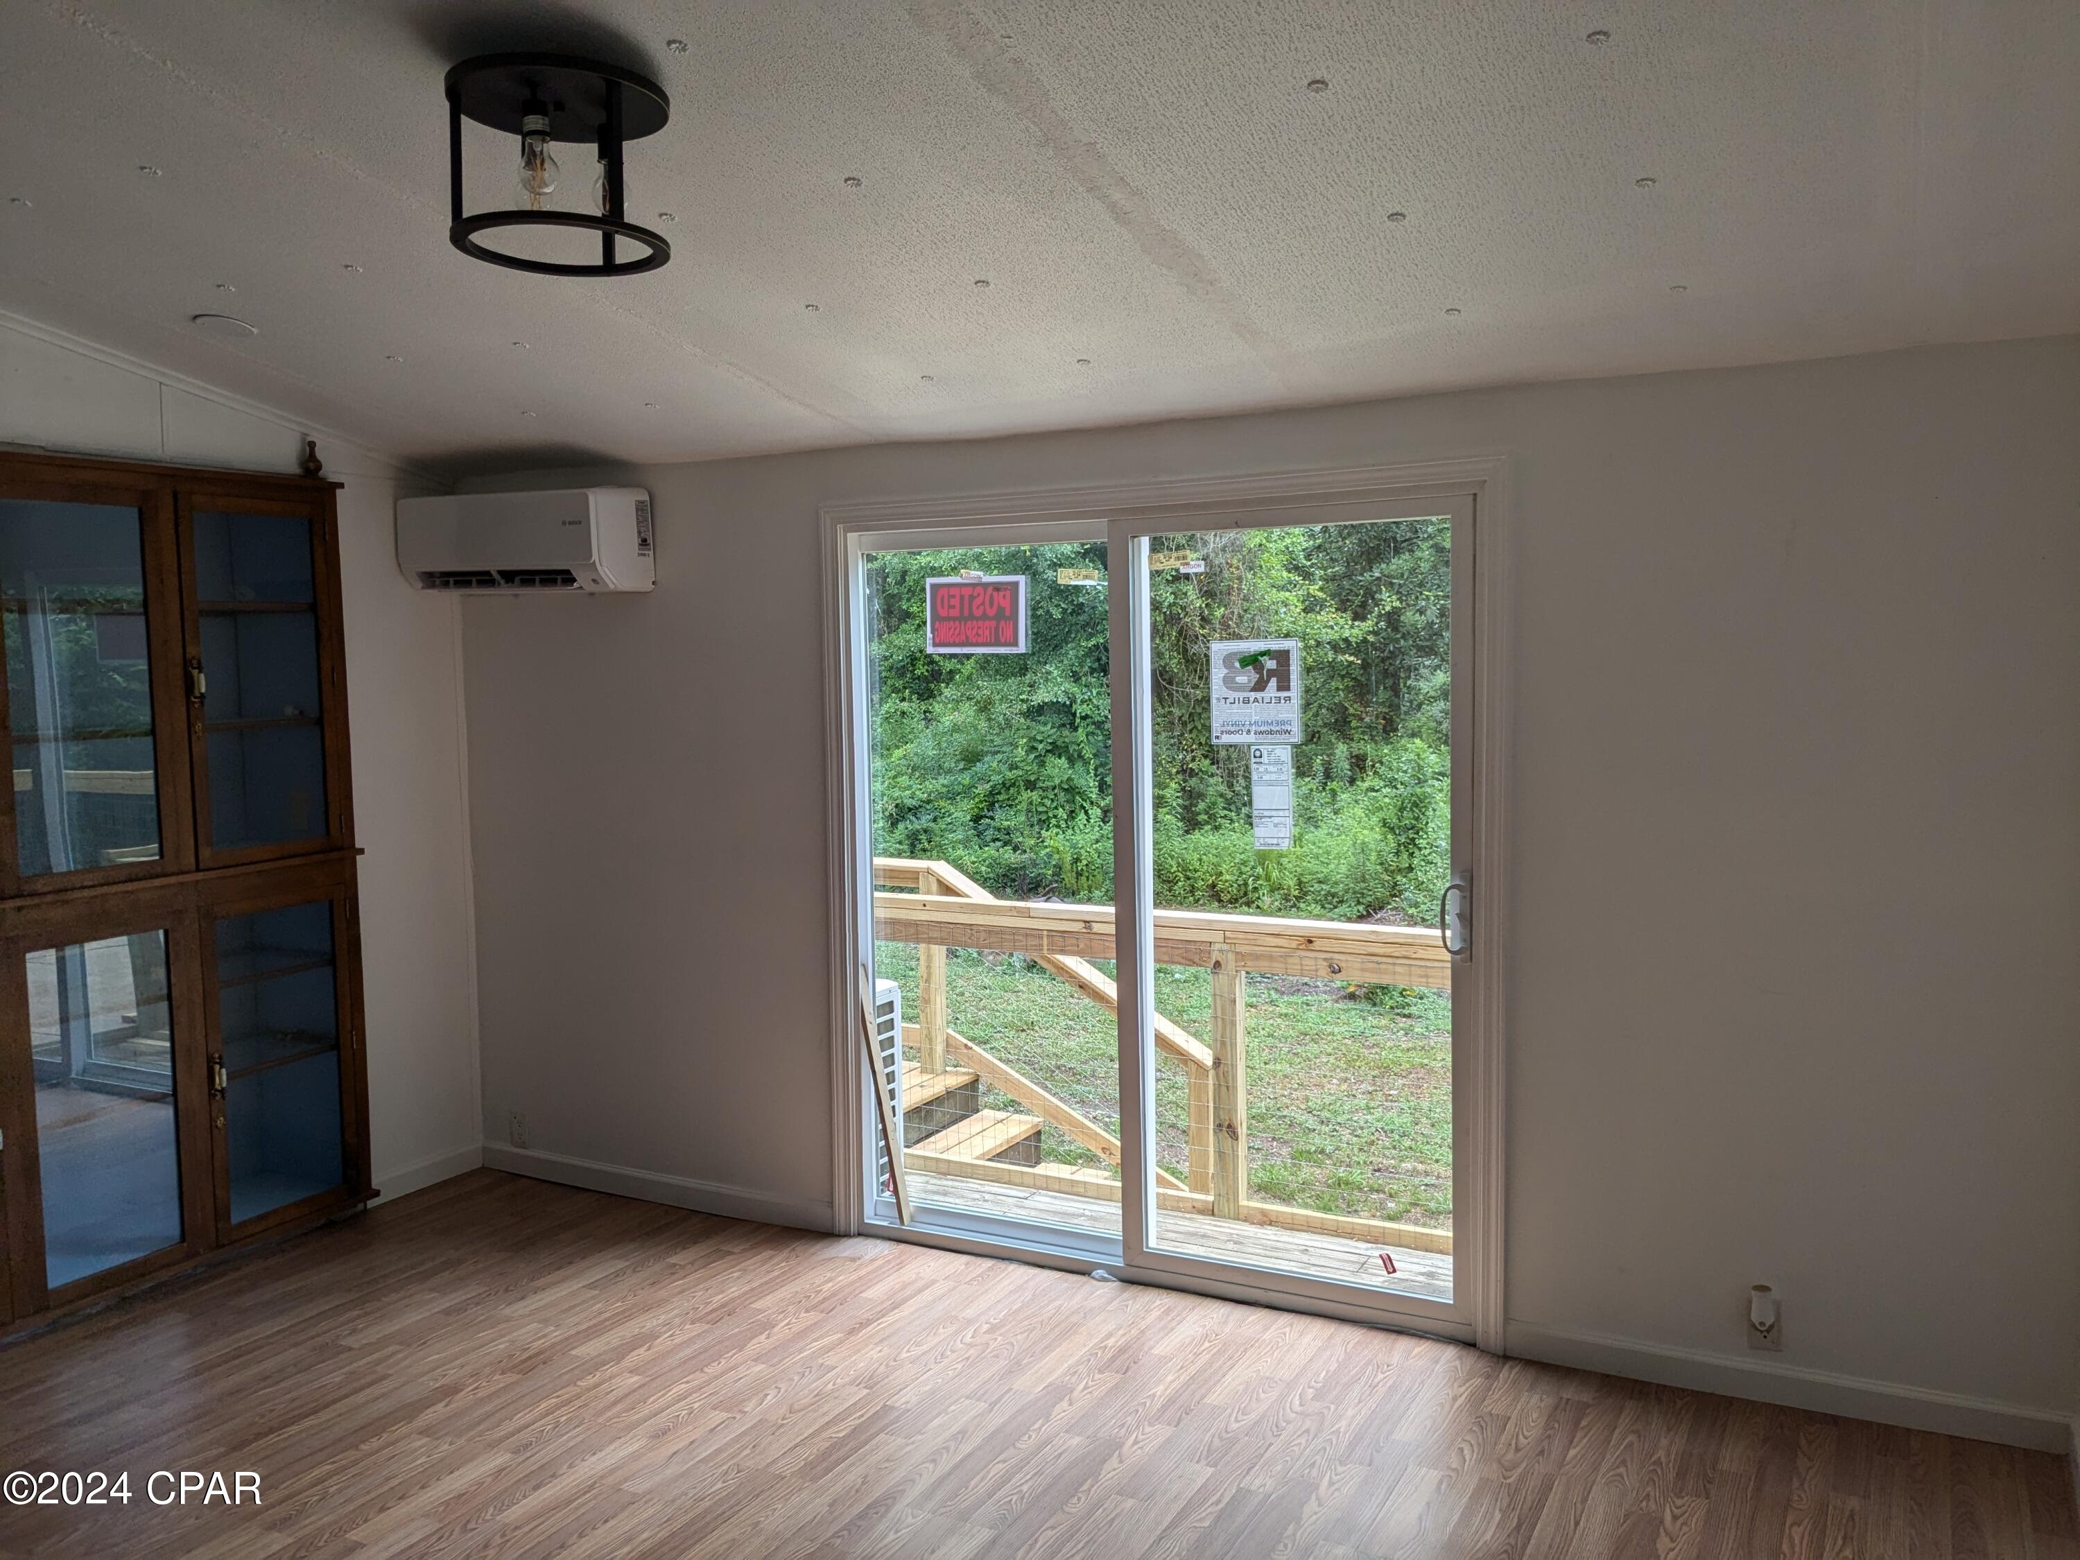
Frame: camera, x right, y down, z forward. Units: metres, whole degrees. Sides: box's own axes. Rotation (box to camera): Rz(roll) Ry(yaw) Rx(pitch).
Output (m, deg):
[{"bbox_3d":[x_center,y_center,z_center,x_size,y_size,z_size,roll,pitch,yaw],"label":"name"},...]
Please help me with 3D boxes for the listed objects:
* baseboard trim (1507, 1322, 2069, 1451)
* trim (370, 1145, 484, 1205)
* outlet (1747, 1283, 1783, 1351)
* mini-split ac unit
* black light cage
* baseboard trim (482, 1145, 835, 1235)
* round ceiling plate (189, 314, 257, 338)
[{"bbox_3d":[1.550,1.291,3.468,1.091,0.082,0.014,1,5,28],"label":"baseboard trim"},{"bbox_3d":[-1.917,1.233,5.088,0.014,0.082,0.435,1,5,28],"label":"trim"},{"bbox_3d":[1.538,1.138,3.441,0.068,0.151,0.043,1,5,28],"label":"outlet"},{"bbox_3d":[-1.542,-0.706,4.858,0.817,0.290,0.220,1,5,28],"label":"mini-split ac unit"},{"bbox_3d":[-0.747,-0.947,2.535,0.332,0.243,0.332,-1,4,0],"label":"black light cage"},{"bbox_3d":[-1.192,1.231,4.946,1.407,0.082,0.014,1,5,28],"label":"baseboard trim"},{"bbox_3d":[-1.960,-1.085,3.899,0.144,0.012,0.144,5,-6,1],"label":"round ceiling plate"}]

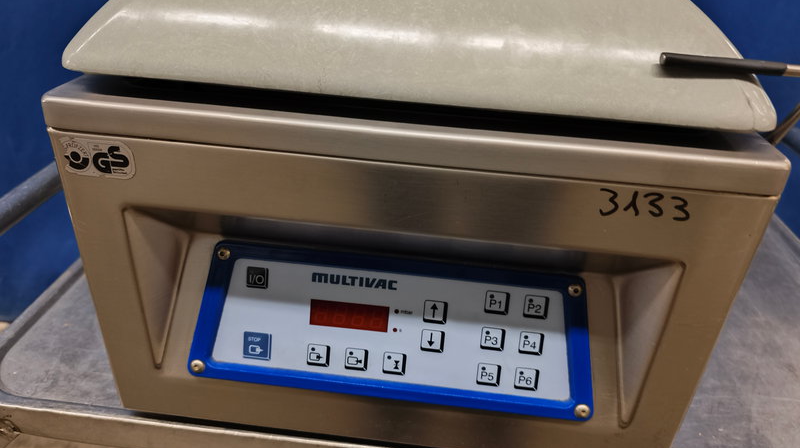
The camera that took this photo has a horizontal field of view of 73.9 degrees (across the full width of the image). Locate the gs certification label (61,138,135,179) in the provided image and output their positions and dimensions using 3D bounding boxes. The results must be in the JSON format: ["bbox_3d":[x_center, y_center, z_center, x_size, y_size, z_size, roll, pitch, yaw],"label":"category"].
[{"bbox_3d":[-0.165,-0.036,0.292,0.041,0.023,0.001,5,28,3],"label":"gs certification label"}]

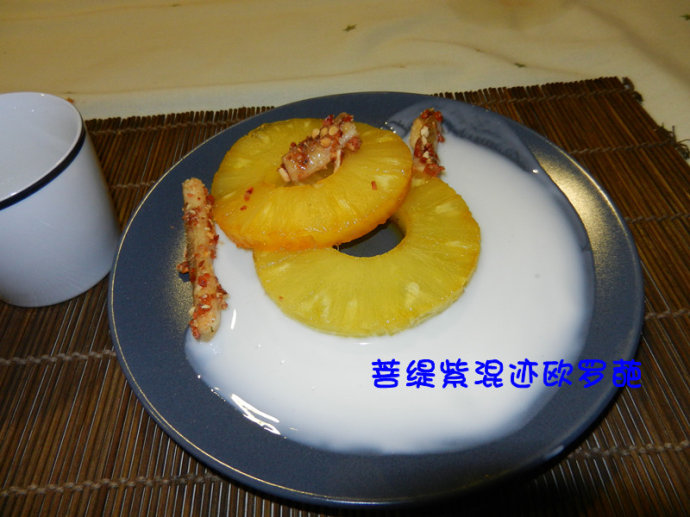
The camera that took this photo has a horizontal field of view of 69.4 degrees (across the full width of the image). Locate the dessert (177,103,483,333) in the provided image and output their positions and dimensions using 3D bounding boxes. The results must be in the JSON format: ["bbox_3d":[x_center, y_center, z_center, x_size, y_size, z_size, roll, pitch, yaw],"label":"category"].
[{"bbox_3d":[-0.008,-0.027,0.221,0.131,0.029,0.132,-4,51,0],"label":"dessert"}]

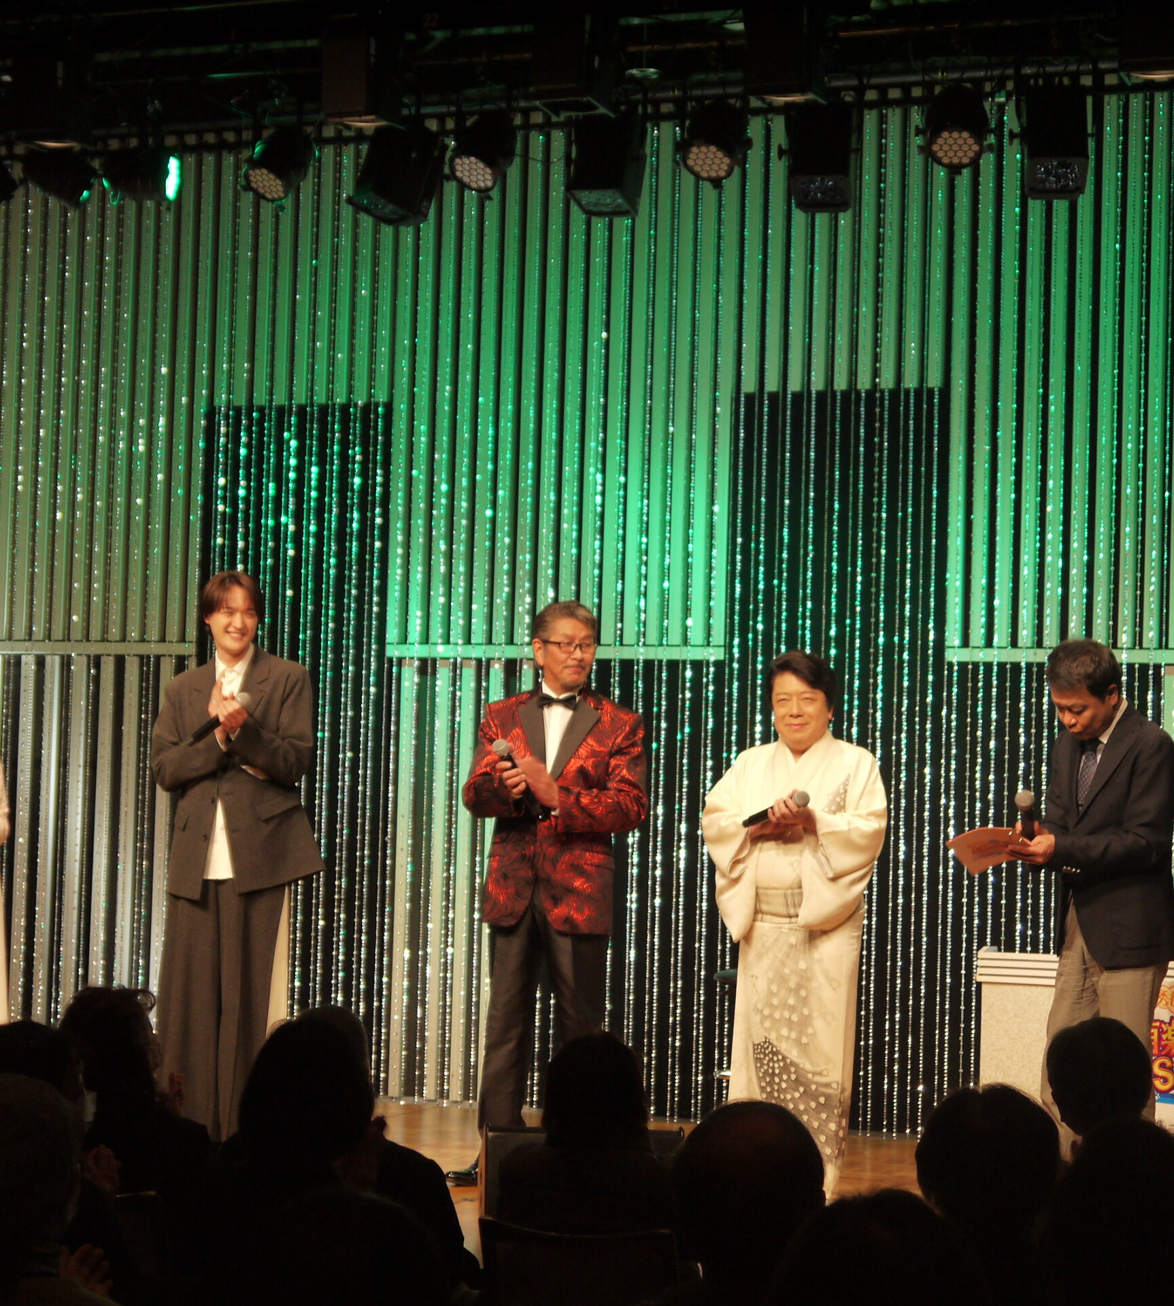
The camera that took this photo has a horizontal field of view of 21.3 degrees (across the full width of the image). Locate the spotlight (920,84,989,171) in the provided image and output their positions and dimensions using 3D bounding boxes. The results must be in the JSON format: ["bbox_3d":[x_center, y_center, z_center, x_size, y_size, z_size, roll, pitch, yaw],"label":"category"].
[{"bbox_3d":[1.200,-1.713,10.187,0.205,0.250,0.200,1,-40,5],"label":"spotlight"}]

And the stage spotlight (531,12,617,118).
[{"bbox_3d":[-0.038,-1.719,9.069,0.180,0.260,0.190,0,-9,23],"label":"stage spotlight"}]

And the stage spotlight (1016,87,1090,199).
[{"bbox_3d":[1.499,-1.641,10.048,0.220,0.290,0.210,2,-28,2],"label":"stage spotlight"}]

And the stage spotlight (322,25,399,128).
[{"bbox_3d":[-0.706,-1.791,9.707,0.200,0.310,0.200,0,3,26],"label":"stage spotlight"}]

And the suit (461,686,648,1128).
[{"bbox_3d":[-0.099,0.817,9.300,0.550,1.434,0.380,1,-3,16],"label":"suit"}]

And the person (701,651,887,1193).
[{"bbox_3d":[0.595,0.800,8.962,0.560,1.615,0.420,1,-3,10],"label":"person"}]

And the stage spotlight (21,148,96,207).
[{"bbox_3d":[-1.956,-1.760,11.545,0.250,0.200,0.205,30,-6,-6],"label":"stage spotlight"}]

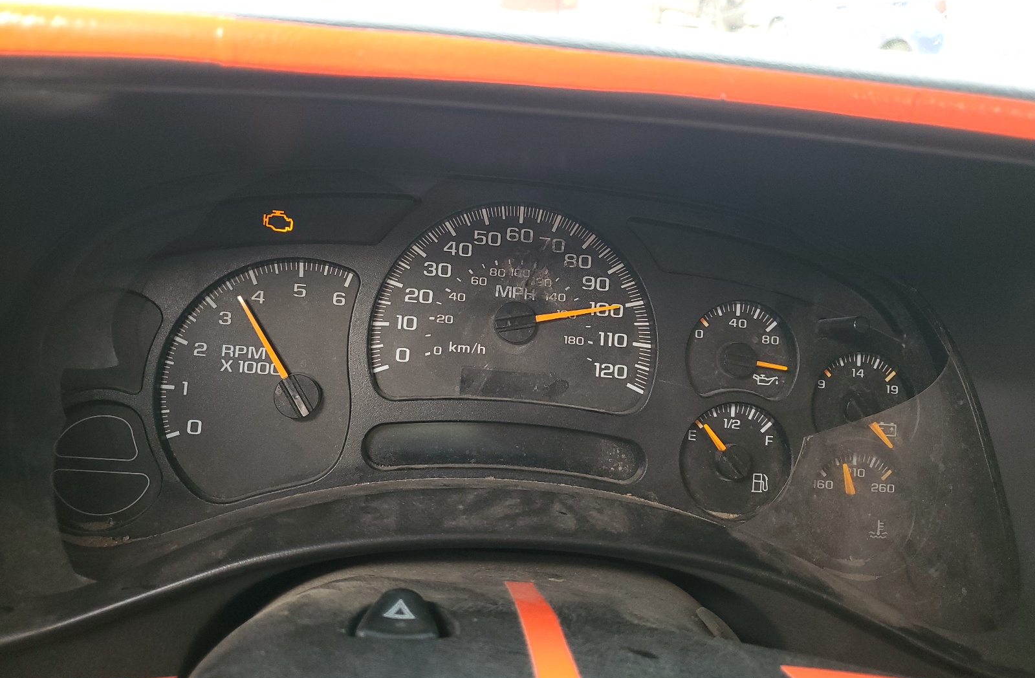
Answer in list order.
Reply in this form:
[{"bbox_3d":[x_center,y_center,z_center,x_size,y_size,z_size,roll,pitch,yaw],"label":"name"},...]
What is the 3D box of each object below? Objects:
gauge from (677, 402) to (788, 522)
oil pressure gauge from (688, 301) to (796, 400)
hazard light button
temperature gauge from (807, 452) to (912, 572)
[{"bbox_3d":[0.081,0.046,0.296,0.044,0.043,0.011,5,-4,-9],"label":"gauge"},{"bbox_3d":[0.084,0.004,0.298,0.044,0.038,0.011,5,-4,-9],"label":"oil pressure gauge"},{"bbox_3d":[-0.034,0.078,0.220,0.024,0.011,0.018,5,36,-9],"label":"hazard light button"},{"bbox_3d":[0.131,0.067,0.303,0.044,0.045,0.011,5,-4,-9],"label":"temperature gauge"}]

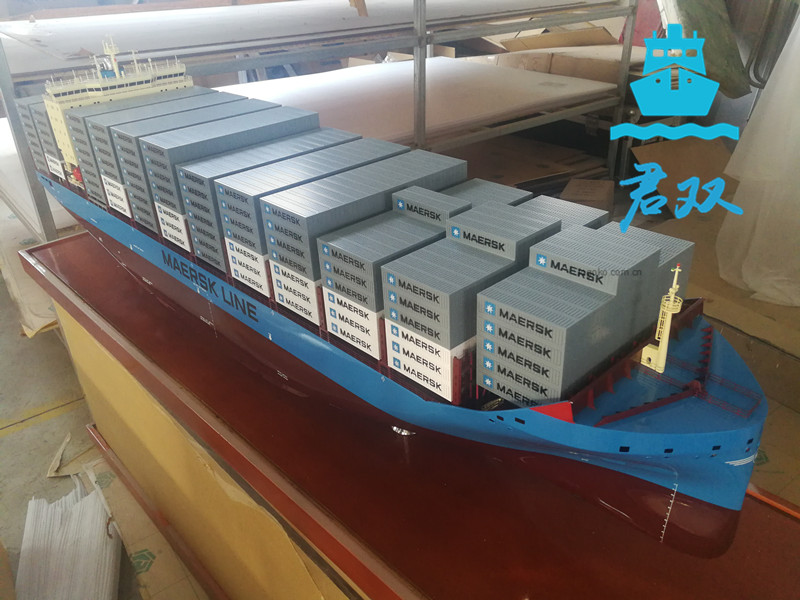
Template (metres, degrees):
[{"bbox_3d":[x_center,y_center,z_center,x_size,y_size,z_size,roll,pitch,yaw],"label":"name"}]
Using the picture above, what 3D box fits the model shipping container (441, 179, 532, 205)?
[{"bbox_3d":[0.087,-0.111,0.727,0.107,0.020,0.085,-27,37,-36],"label":"model shipping container"}]

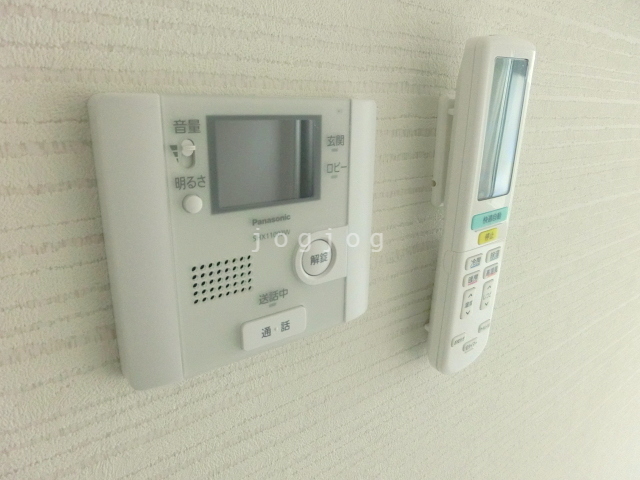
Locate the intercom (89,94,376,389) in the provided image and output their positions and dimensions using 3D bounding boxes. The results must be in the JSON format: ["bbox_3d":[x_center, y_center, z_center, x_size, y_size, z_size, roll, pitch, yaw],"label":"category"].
[{"bbox_3d":[-0.028,-0.005,0.223,0.144,0.127,0.020,-12,20,-36],"label":"intercom"}]

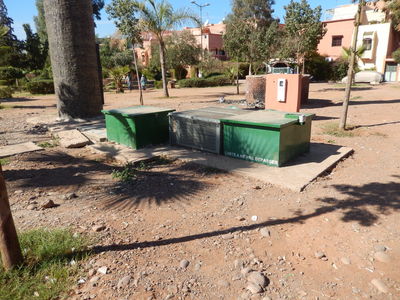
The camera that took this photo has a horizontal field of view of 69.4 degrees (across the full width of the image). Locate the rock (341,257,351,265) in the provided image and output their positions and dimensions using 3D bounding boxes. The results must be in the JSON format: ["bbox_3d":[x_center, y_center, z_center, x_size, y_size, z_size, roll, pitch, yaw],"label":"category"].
[{"bbox_3d":[1.154,0.872,2.275,0.067,0.040,0.062,8,17,29],"label":"rock"}]

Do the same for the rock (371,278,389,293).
[{"bbox_3d":[1.243,0.942,2.000,0.070,0.047,0.113,-7,16,-23],"label":"rock"}]

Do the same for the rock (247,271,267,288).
[{"bbox_3d":[0.406,0.918,2.046,0.140,0.084,0.132,3,15,12],"label":"rock"}]

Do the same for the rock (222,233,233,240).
[{"bbox_3d":[0.254,0.788,2.615,0.095,0.045,0.057,1,15,6],"label":"rock"}]

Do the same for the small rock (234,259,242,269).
[{"bbox_3d":[0.299,0.886,2.246,0.061,0.043,0.080,2,15,8],"label":"small rock"}]

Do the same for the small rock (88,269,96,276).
[{"bbox_3d":[-0.834,0.945,2.245,0.056,0.035,0.050,-7,15,-19],"label":"small rock"}]

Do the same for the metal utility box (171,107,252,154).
[{"bbox_3d":[0.327,-0.451,6.010,1.387,0.637,1.300,12,20,43],"label":"metal utility box"}]

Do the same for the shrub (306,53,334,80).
[{"bbox_3d":[14.356,-10.055,35.000,3.453,3.443,2.944,5,16,21],"label":"shrub"}]

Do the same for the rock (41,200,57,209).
[{"bbox_3d":[-1.851,0.666,3.532,0.153,0.087,0.126,-10,17,-29],"label":"rock"}]

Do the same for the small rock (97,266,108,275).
[{"bbox_3d":[-0.786,0.971,2.325,0.073,0.048,0.070,-8,16,-21],"label":"small rock"}]

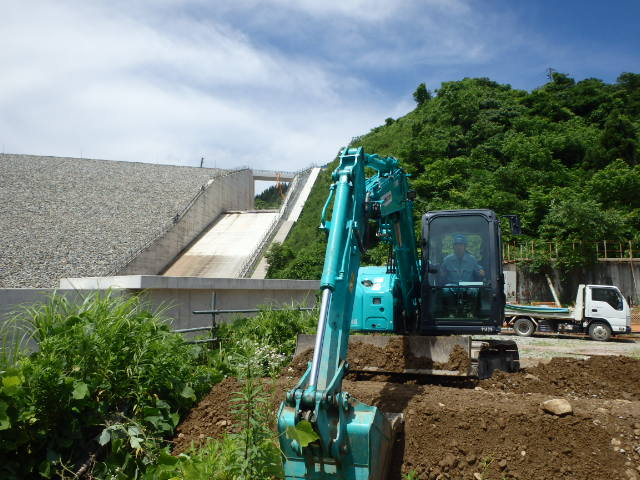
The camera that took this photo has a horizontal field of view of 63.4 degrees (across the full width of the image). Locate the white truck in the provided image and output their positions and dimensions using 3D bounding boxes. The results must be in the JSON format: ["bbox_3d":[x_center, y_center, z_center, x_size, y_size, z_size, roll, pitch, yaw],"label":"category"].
[{"bbox_3d":[9.158,2.695,19.754,4.680,1.980,1.720,-2,-6,29],"label":"white truck"}]

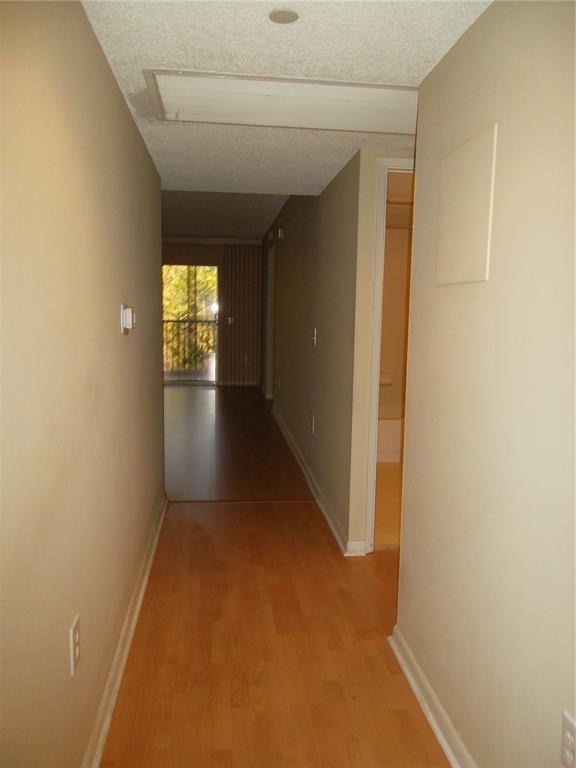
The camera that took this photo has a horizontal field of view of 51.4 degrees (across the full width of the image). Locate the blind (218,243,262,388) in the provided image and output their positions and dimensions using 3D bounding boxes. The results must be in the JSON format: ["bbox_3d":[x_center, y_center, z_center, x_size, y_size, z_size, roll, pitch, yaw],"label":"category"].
[{"bbox_3d":[-0.781,-1.113,9.849,0.721,2.324,0.100,0,7,-7],"label":"blind"}]

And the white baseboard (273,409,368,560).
[{"bbox_3d":[0.118,0.613,5.414,0.122,0.088,4.409,0,7,-7],"label":"white baseboard"}]

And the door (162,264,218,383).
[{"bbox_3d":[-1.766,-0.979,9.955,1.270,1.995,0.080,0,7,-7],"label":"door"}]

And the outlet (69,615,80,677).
[{"bbox_3d":[-0.538,0.666,1.525,0.008,0.121,0.086,0,7,-7],"label":"outlet"}]

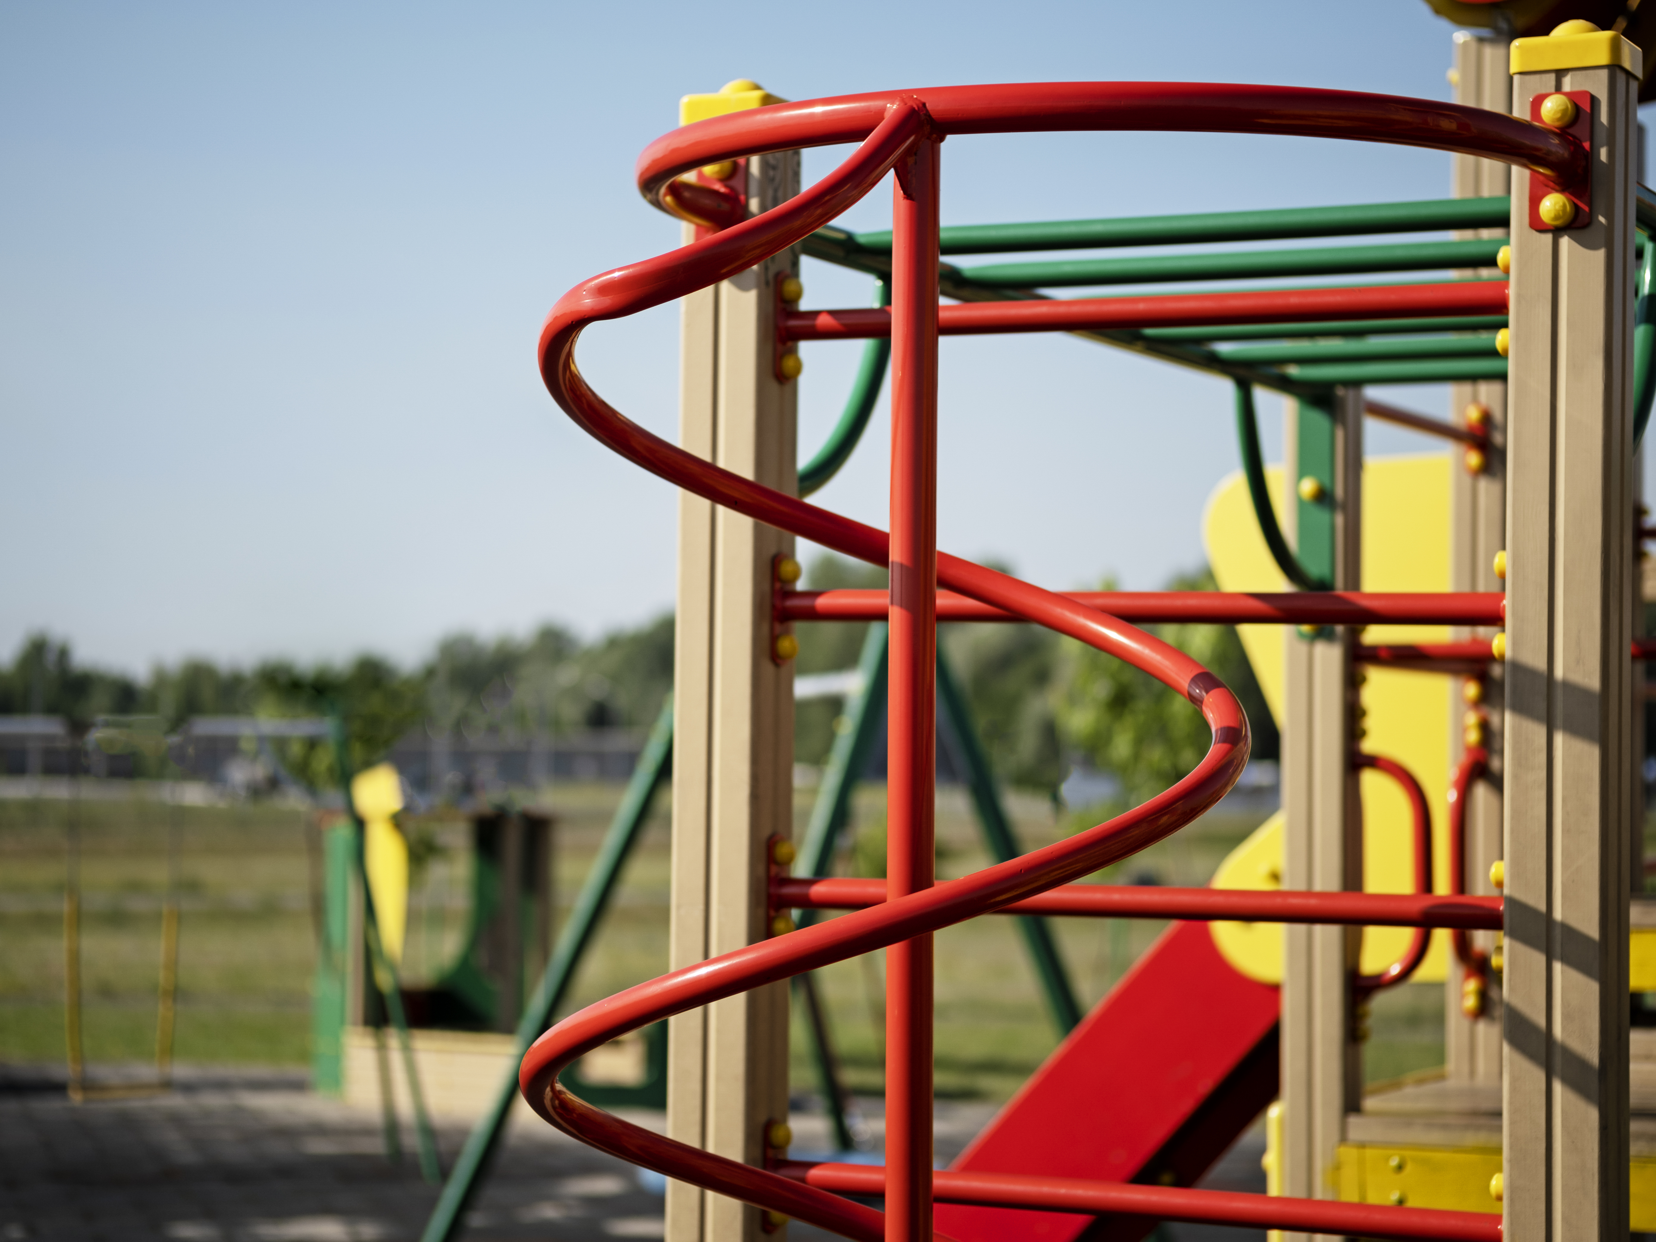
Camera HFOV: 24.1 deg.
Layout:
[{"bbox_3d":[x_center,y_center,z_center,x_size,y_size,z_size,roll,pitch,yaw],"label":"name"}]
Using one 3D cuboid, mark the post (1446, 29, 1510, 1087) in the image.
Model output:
[{"bbox_3d":[1.234,0.410,7.325,0.100,3.000,0.100,0,-2,28],"label":"post"}]

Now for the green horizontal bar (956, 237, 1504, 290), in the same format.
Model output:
[{"bbox_3d":[0.587,-0.438,4.740,0.950,0.034,0.034,0,-2,28],"label":"green horizontal bar"}]

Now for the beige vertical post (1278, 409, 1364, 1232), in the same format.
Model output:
[{"bbox_3d":[0.804,0.677,6.345,0.100,2.390,0.100,0,-2,28],"label":"beige vertical post"}]

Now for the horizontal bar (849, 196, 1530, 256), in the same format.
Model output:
[{"bbox_3d":[0.444,-0.450,4.437,0.950,0.034,0.034,0,-2,28],"label":"horizontal bar"}]

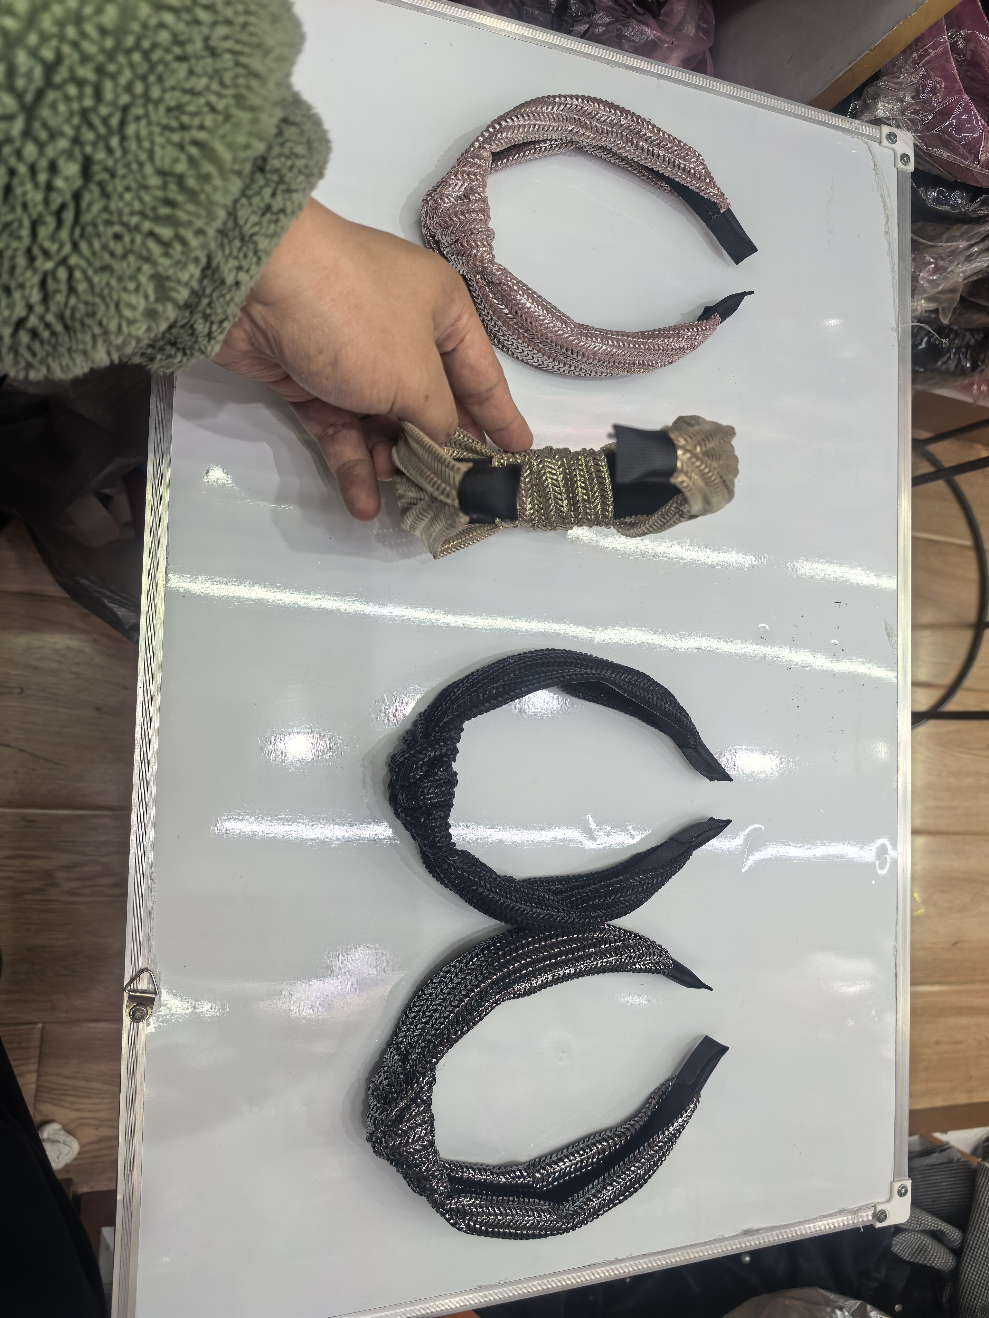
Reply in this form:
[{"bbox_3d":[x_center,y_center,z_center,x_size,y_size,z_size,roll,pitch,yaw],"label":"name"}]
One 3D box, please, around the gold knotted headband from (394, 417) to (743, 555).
[{"bbox_3d":[0.027,-0.069,0.356,0.131,0.176,0.047,-7,99,5],"label":"gold knotted headband"}]

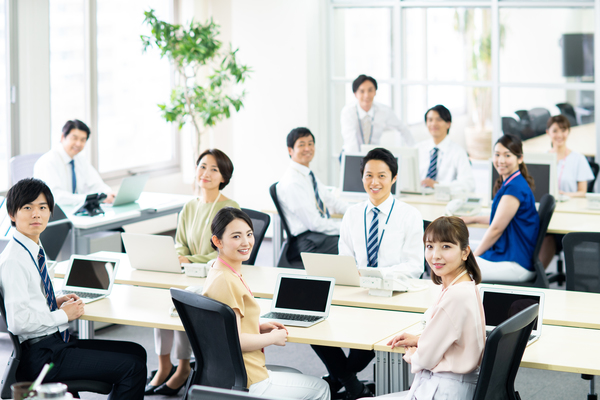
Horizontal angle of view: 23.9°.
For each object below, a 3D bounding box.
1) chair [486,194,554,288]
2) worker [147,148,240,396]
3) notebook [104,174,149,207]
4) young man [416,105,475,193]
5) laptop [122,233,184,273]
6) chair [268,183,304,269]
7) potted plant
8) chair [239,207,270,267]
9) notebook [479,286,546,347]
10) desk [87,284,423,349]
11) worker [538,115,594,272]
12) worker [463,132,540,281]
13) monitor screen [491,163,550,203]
[{"bbox_3d":[1.278,0.448,8.637,0.600,0.950,0.570,1,7,10],"label":"chair"},{"bbox_3d":[-0.572,0.371,7.906,0.480,1.295,0.720,3,8,24],"label":"worker"},{"bbox_3d":[-1.306,-0.071,10.152,0.328,0.209,0.320,3,8,27],"label":"notebook"},{"bbox_3d":[1.045,-0.042,10.938,0.520,1.360,0.720,3,8,27],"label":"young man"},{"bbox_3d":[-0.757,0.271,7.847,0.320,0.222,0.305,3,8,27],"label":"laptop"},{"bbox_3d":[0.101,0.380,9.225,0.600,0.950,0.570,2,7,14],"label":"chair"},{"bbox_3d":[-0.817,-0.410,11.400,0.880,2.100,0.850,-1,7,0],"label":"potted plant"},{"bbox_3d":[-0.503,0.577,8.234,0.600,0.950,0.600,4,9,33],"label":"chair"},{"bbox_3d":[0.872,0.489,6.095,0.300,0.196,0.246,3,8,28],"label":"notebook"},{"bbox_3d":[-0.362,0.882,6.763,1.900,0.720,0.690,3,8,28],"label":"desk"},{"bbox_3d":[1.967,0.080,10.393,0.480,1.310,0.620,3,8,26],"label":"worker"},{"bbox_3d":[1.156,0.326,8.550,0.660,1.320,0.500,-2,7,-8],"label":"worker"},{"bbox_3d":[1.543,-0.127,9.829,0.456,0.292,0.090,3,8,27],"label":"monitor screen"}]

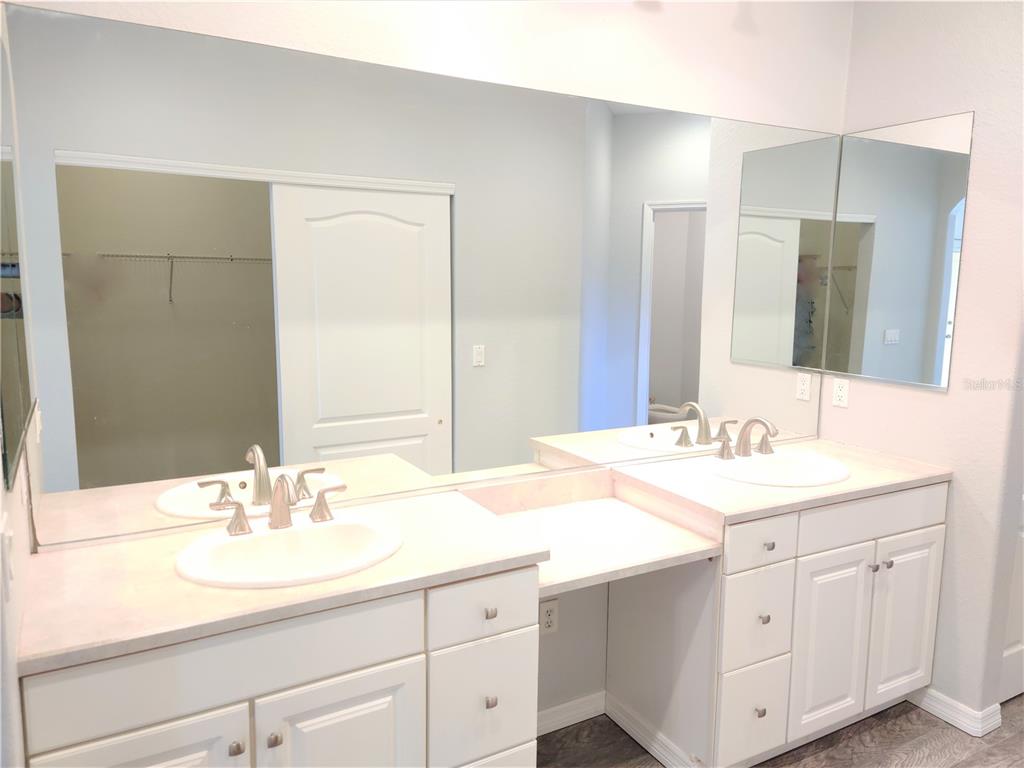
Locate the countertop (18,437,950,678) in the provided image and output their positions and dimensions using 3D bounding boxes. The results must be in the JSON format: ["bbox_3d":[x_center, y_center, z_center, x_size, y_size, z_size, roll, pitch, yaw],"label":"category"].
[{"bbox_3d":[0.183,0.419,2.271,2.730,0.123,0.564,-5,10,-28],"label":"countertop"}]

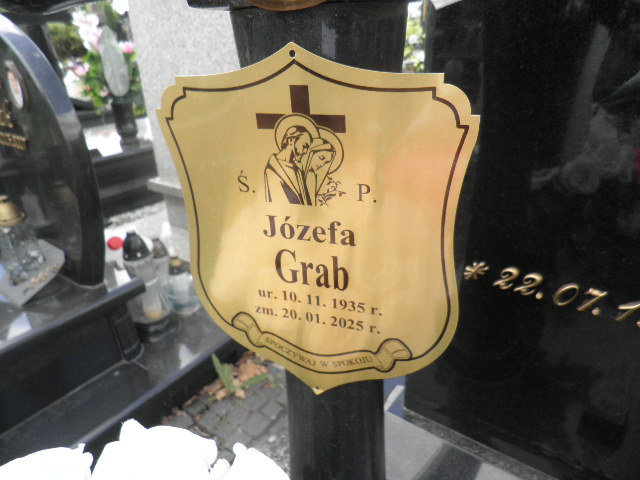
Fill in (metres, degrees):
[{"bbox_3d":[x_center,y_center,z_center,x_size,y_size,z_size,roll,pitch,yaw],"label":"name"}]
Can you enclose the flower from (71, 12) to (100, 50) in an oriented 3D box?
[{"bbox_3d":[-1.295,-1.151,2.450,0.140,0.200,0.130,-13,28,-22],"label":"flower"}]

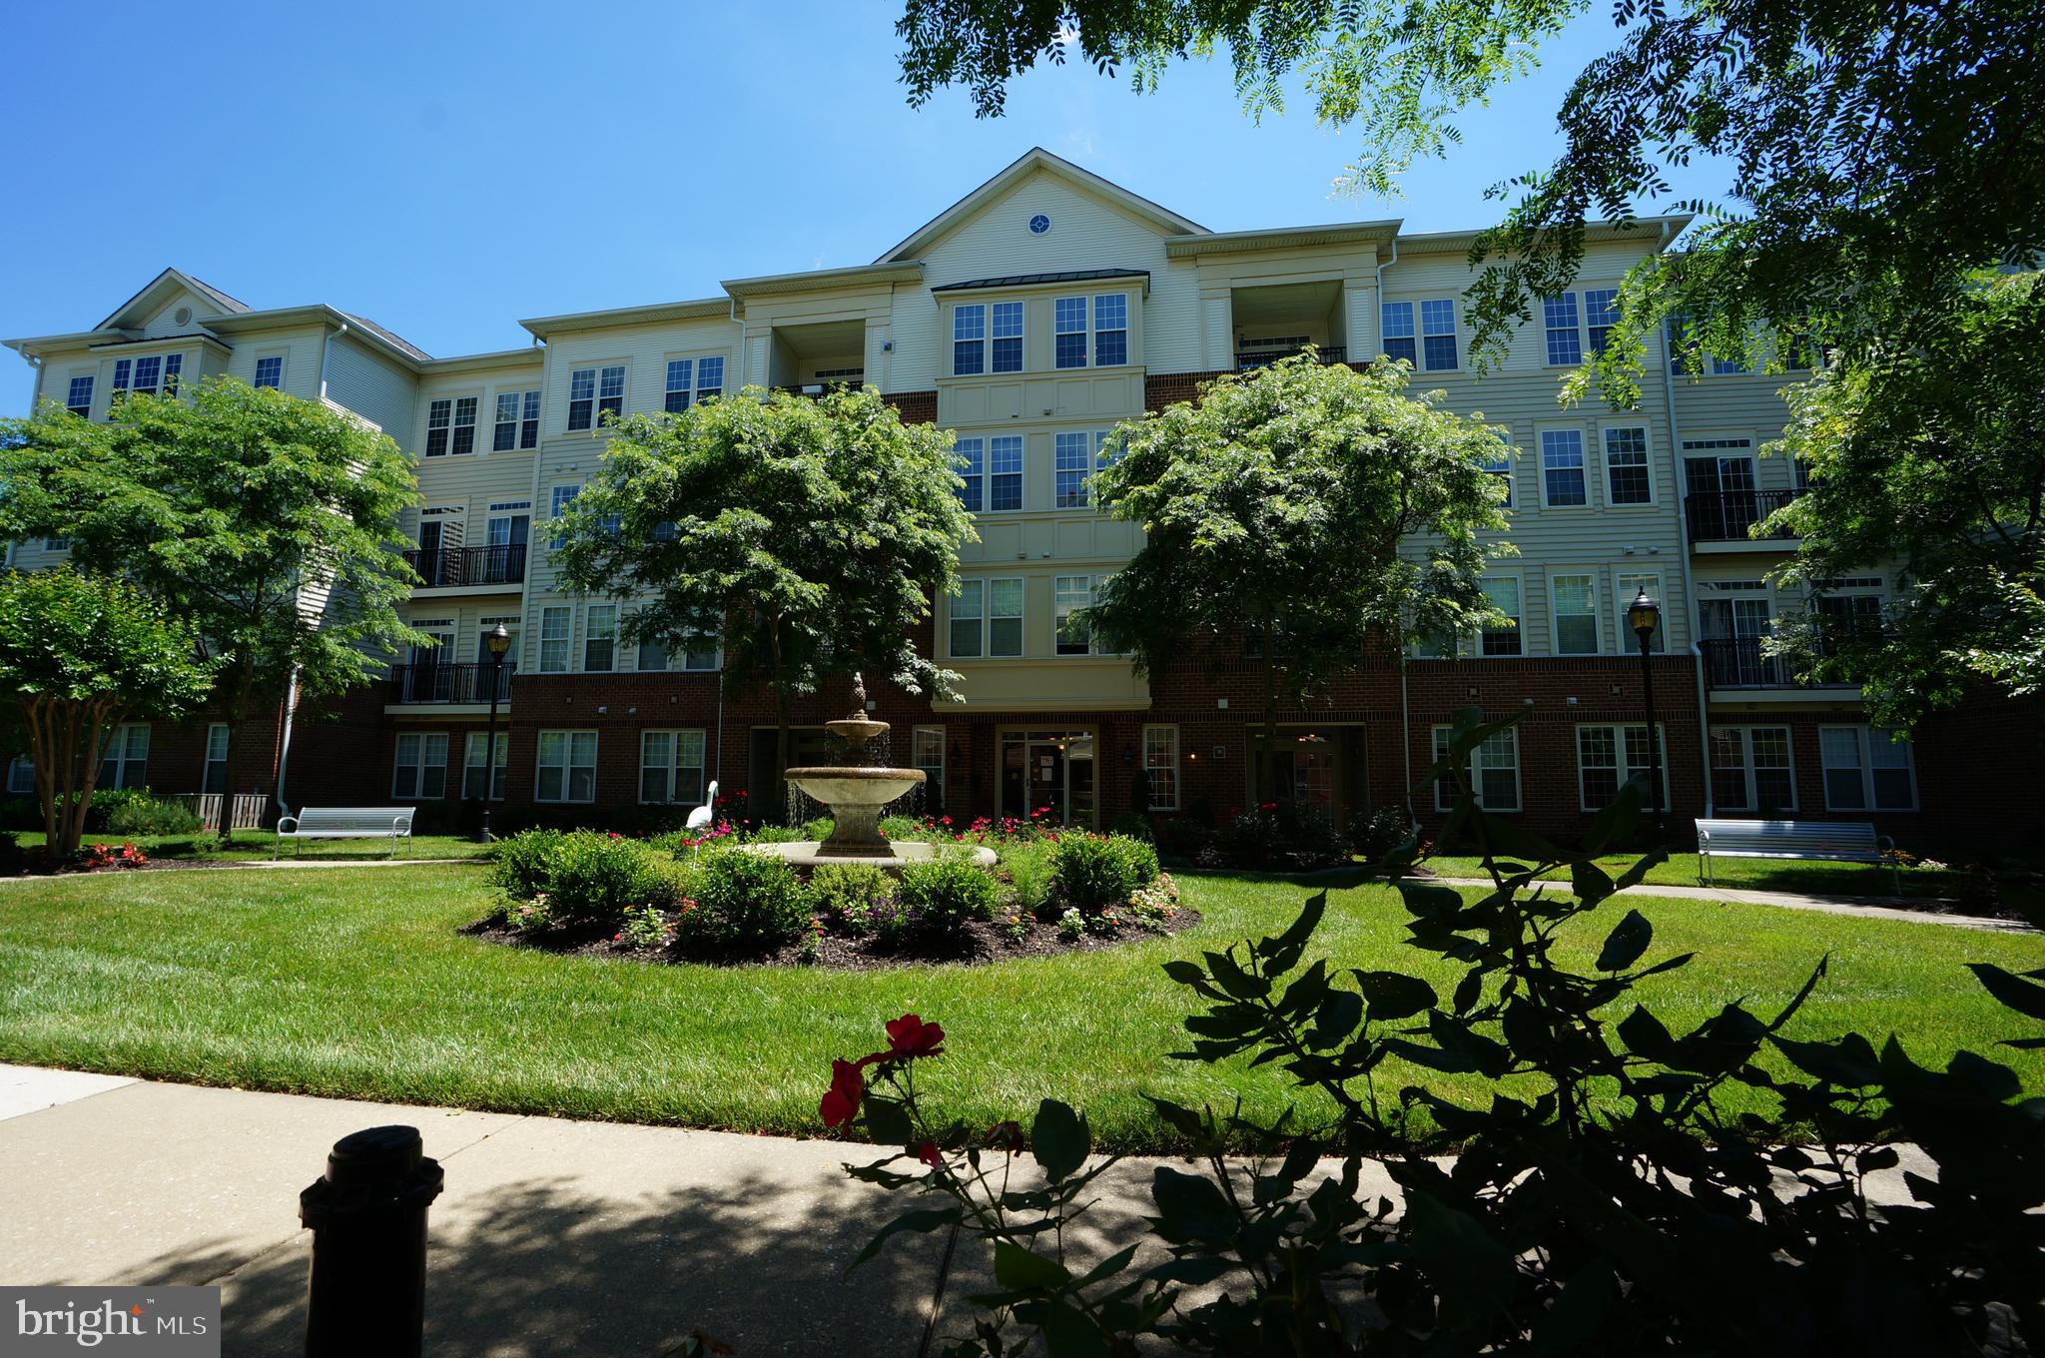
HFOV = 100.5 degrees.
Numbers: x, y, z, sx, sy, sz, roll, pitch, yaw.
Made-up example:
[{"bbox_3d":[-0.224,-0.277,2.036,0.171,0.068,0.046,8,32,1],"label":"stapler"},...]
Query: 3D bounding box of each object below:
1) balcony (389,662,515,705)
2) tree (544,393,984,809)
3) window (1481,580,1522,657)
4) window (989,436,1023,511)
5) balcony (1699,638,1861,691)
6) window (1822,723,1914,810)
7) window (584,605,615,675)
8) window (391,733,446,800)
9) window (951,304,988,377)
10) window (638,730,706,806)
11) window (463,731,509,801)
[{"bbox_3d":[-14.573,0.367,22.794,3.660,1.240,1.880,-1,-6,8],"label":"balcony"},{"bbox_3d":[-4.272,-0.962,14.778,7.100,8.058,7.000,-1,-7,9],"label":"tree"},{"bbox_3d":[10.141,-1.315,18.071,0.814,1.725,0.120,-1,-7,9],"label":"window"},{"bbox_3d":[-0.322,-4.460,18.539,0.706,1.668,0.120,-1,-6,8],"label":"window"},{"bbox_3d":[15.332,-0.172,17.307,3.400,1.109,1.100,-1,-7,9],"label":"balcony"},{"bbox_3d":[17.050,1.805,17.168,1.676,1.730,0.120,-1,-7,9],"label":"window"},{"bbox_3d":[-10.361,-0.973,20.945,0.842,1.683,0.120,-1,-7,9],"label":"window"},{"bbox_3d":[-16.177,2.351,22.905,1.586,1.775,0.120,-1,-7,9],"label":"window"},{"bbox_3d":[-1.171,-7.520,18.935,0.735,1.694,0.120,-1,-7,9],"label":"window"},{"bbox_3d":[-8.309,2.092,20.232,1.694,1.768,0.120,-1,-7,9],"label":"window"},{"bbox_3d":[-14.675,2.432,23.576,1.609,1.808,0.120,-1,-6,8],"label":"window"}]

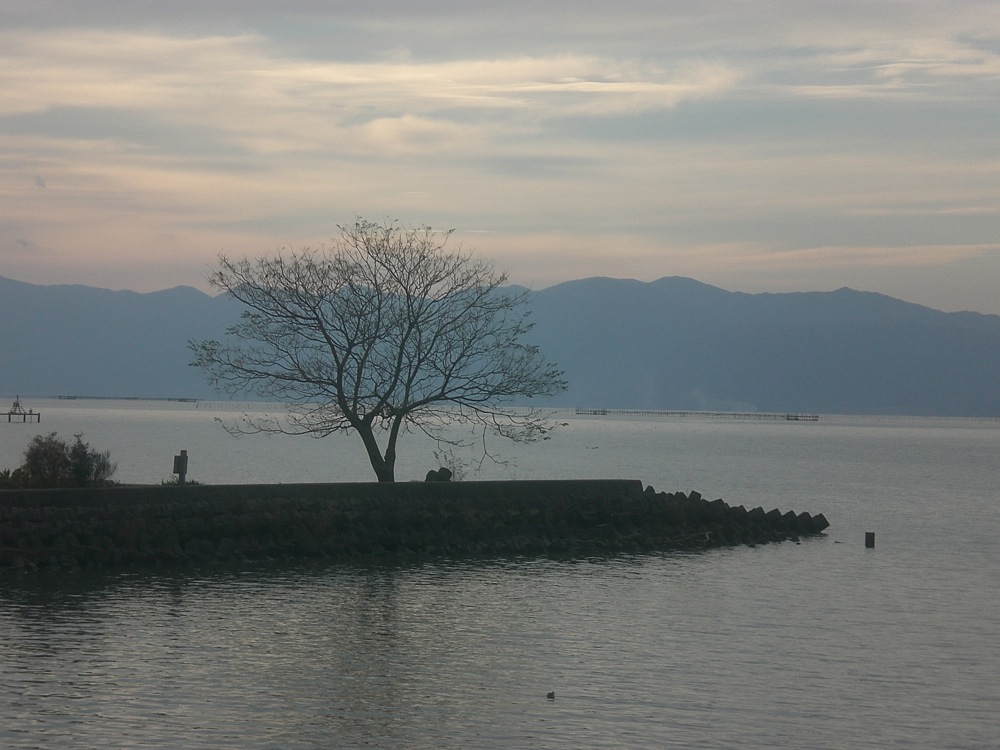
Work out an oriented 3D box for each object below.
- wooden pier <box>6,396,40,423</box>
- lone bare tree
[{"bbox_3d":[-84.535,5.935,580.000,7.300,4.900,4.500,1,-1,0],"label":"wooden pier"},{"bbox_3d":[-4.206,-0.779,114.000,12.900,9.300,12.000,1,-1,0],"label":"lone bare tree"}]

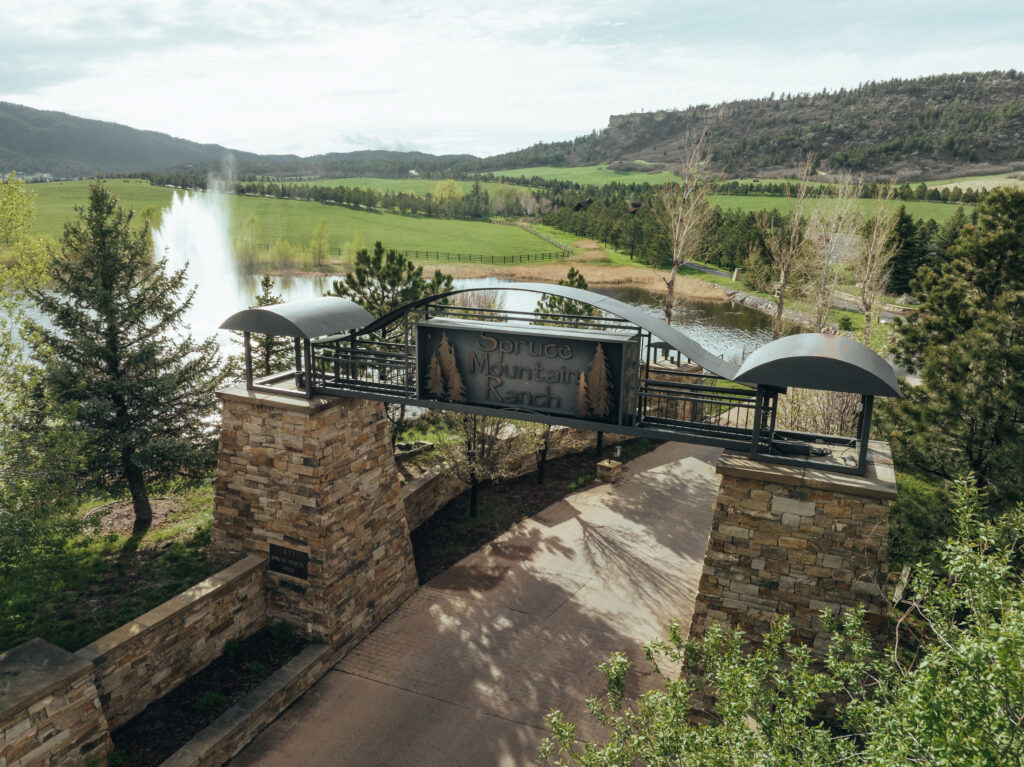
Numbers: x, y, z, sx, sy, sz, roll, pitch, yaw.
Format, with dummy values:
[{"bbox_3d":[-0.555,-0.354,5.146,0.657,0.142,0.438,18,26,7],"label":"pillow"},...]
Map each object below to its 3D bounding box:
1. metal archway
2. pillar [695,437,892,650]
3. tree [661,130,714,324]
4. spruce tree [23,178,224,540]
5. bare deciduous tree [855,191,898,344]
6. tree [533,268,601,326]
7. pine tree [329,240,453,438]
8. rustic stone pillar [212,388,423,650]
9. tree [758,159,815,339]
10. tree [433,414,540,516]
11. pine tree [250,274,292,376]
[{"bbox_3d":[0.139,-0.530,11.596,10.894,2.156,1.981,7,16,22],"label":"metal archway"},{"bbox_3d":[4.172,3.272,10.686,3.087,4.697,2.999,7,16,22],"label":"pillar"},{"bbox_3d":[8.543,-5.978,34.541,2.800,11.815,2.800,7,16,22],"label":"tree"},{"bbox_3d":[-8.108,-0.405,15.081,4.300,7.444,4.300,7,16,22],"label":"spruce tree"},{"bbox_3d":[19.478,-5.779,37.919,2.500,8.752,2.500,7,16,22],"label":"bare deciduous tree"},{"bbox_3d":[2.254,-1.789,28.315,2.900,5.549,2.900,7,16,22],"label":"tree"},{"bbox_3d":[-3.662,-1.063,21.043,3.600,6.126,3.600,0,14,0],"label":"pine tree"},{"bbox_3d":[-4.001,2.337,14.086,3.087,4.697,2.999,7,16,22],"label":"rustic stone pillar"},{"bbox_3d":[13.818,-5.853,35.721,2.800,10.359,2.800,7,16,22],"label":"tree"},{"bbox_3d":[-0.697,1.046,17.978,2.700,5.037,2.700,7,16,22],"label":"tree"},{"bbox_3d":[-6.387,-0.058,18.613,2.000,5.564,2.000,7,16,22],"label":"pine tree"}]

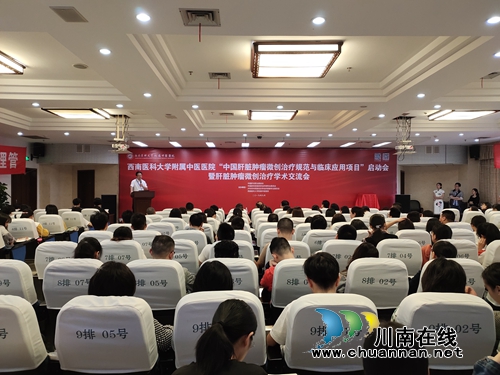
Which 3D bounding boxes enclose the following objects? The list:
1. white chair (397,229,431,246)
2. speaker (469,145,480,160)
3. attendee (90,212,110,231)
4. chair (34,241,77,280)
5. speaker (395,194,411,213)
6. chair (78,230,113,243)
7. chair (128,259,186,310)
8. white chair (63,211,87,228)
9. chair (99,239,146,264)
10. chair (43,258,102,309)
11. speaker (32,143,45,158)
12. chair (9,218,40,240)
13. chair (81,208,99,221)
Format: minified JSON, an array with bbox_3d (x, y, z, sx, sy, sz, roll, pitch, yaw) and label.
[{"bbox_3d":[2.030,1.018,4.380,0.540,0.970,0.600,0,0,0],"label":"white chair"},{"bbox_3d":[7.386,-1.155,10.900,0.310,0.470,0.300,0,8,28],"label":"speaker"},{"bbox_3d":[-1.916,0.894,4.314,0.480,1.172,0.700,0,0,-1],"label":"attendee"},{"bbox_3d":[-1.840,1.016,3.530,0.540,0.970,0.600,0,0,0],"label":"chair"},{"bbox_3d":[4.920,0.830,10.700,0.480,1.120,0.430,0,0,13],"label":"speaker"},{"bbox_3d":[-1.850,1.018,4.380,0.540,0.970,0.600,0,0,0],"label":"chair"},{"bbox_3d":[-0.680,1.013,2.680,0.540,0.970,0.600,0,0,0],"label":"chair"},{"bbox_3d":[-3.980,1.028,7.780,0.540,0.970,0.600,0,0,0],"label":"white chair"},{"bbox_3d":[-1.380,1.075,3.870,0.520,0.990,0.600,0,0,-1],"label":"chair"},{"bbox_3d":[-1.420,1.075,2.970,0.520,0.990,0.600,0,0,-1],"label":"chair"},{"bbox_3d":[-6.907,-1.214,10.900,0.310,0.470,0.300,0,8,-28],"label":"speaker"},{"bbox_3d":[-4.160,1.075,6.330,0.520,0.990,0.600,0,0,-3],"label":"chair"},{"bbox_3d":[-3.788,0.992,8.090,0.520,0.975,0.580,0,0,-1],"label":"chair"}]

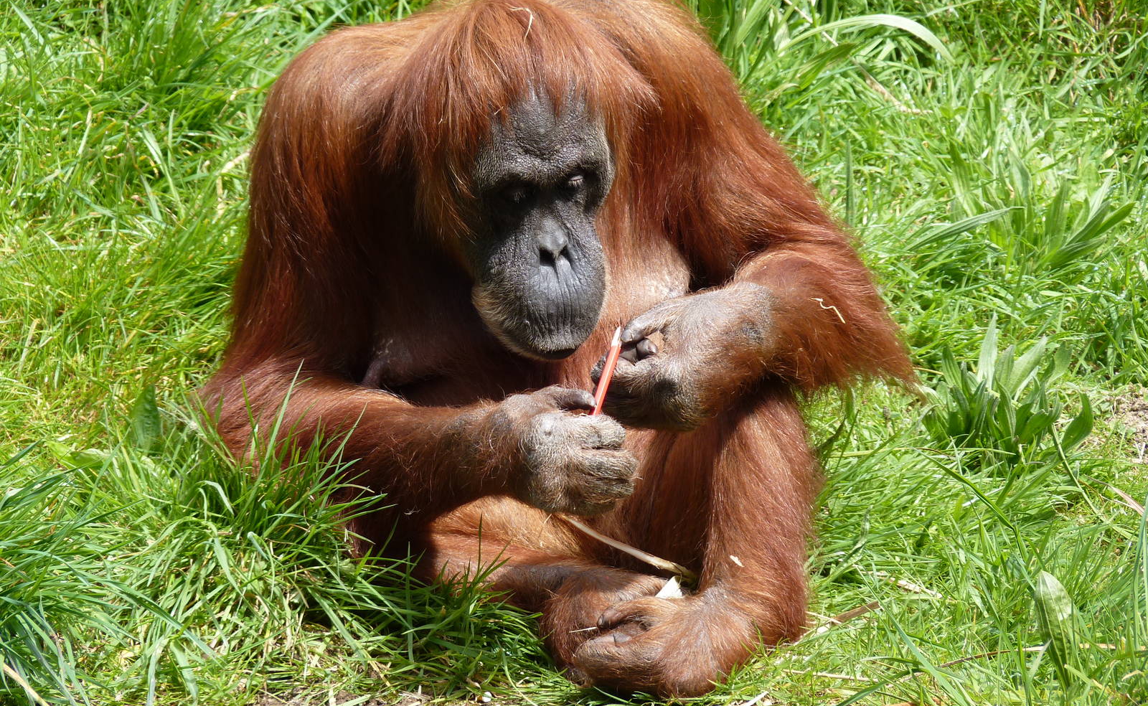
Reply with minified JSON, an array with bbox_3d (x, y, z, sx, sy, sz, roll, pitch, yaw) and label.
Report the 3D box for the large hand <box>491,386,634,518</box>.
[{"bbox_3d":[-0.009,0.080,7.880,0.120,0.095,0.090,10,22,26],"label":"large hand"}]

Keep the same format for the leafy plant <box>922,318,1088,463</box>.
[{"bbox_3d":[0.379,0.034,8.400,0.148,0.110,0.140,0,20,0],"label":"leafy plant"}]

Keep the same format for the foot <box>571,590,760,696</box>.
[{"bbox_3d":[0.075,0.240,7.960,0.145,0.075,0.095,-9,22,-24],"label":"foot"}]

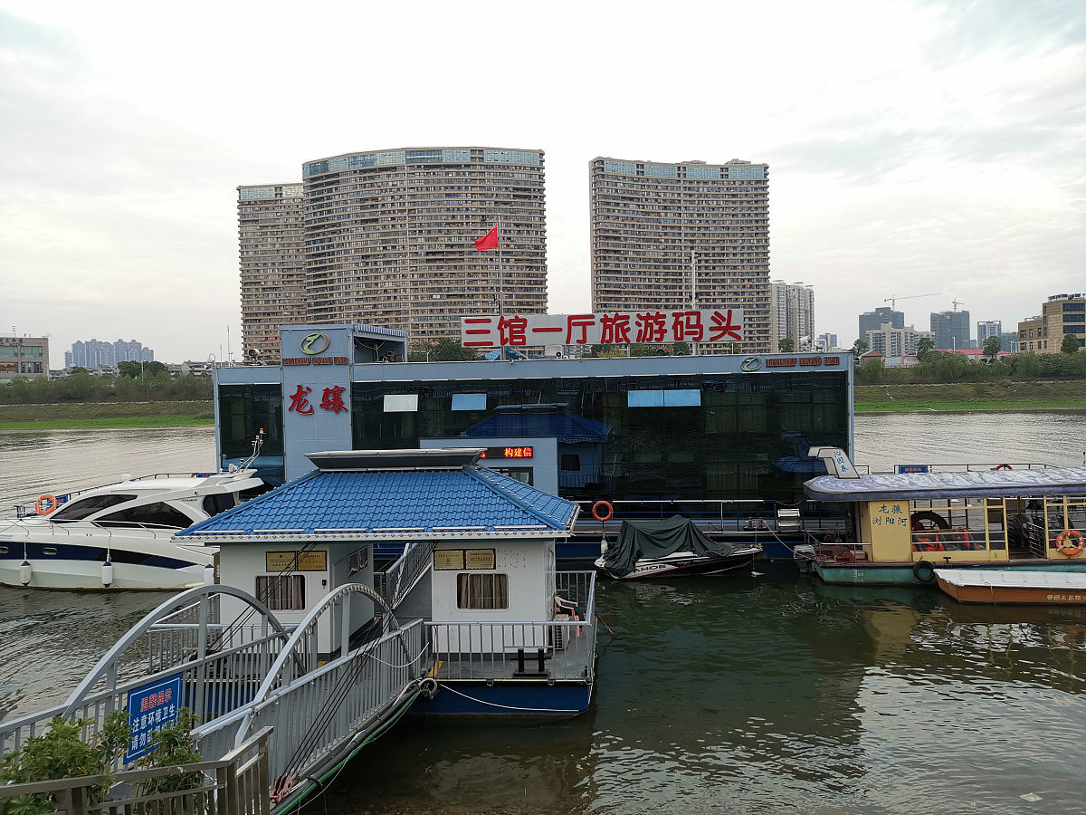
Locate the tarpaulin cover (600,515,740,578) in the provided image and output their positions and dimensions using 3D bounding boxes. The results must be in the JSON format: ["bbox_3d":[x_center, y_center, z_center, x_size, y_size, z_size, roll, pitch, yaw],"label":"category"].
[{"bbox_3d":[4.018,4.418,27.142,4.400,1.620,2.100,-1,2,-8],"label":"tarpaulin cover"}]

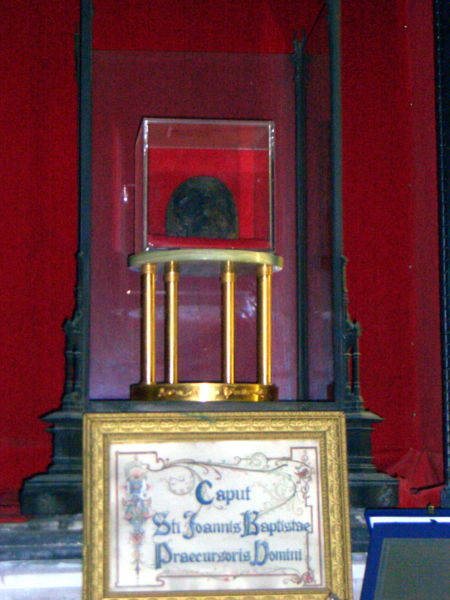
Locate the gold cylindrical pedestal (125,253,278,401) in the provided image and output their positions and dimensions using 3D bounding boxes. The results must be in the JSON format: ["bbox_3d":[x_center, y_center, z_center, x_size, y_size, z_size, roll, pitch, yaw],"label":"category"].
[{"bbox_3d":[-0.040,0.062,3.105,0.314,0.294,0.314,0,-5,0],"label":"gold cylindrical pedestal"}]

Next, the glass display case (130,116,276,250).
[{"bbox_3d":[-0.046,-0.214,3.133,0.259,0.262,0.272,1,-5,-7],"label":"glass display case"}]

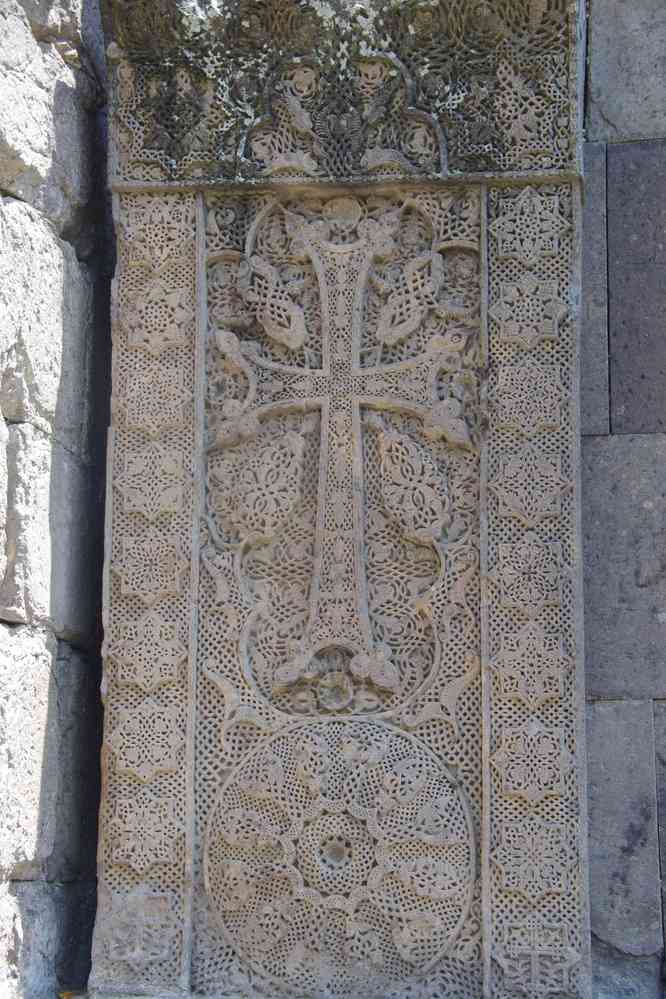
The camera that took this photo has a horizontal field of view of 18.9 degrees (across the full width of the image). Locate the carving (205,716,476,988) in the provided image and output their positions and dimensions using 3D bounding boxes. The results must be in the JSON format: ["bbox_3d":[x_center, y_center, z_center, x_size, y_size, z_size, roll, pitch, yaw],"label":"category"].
[{"bbox_3d":[0.012,0.626,3.500,0.475,0.480,0.070,0,-7,4],"label":"carving"}]

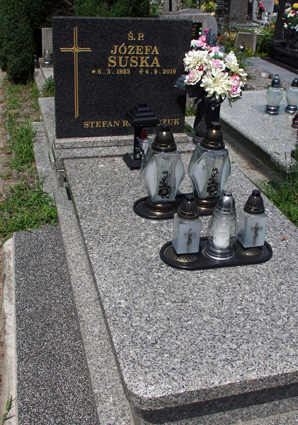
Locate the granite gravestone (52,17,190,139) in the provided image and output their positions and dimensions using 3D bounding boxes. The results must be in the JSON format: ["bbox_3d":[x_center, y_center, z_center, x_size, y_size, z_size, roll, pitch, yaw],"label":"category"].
[{"bbox_3d":[-0.150,-0.764,2.751,0.771,0.642,0.080,-5,26,-15],"label":"granite gravestone"}]

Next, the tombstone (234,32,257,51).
[{"bbox_3d":[2.054,-3.615,10.184,0.460,0.420,0.150,7,26,9],"label":"tombstone"}]

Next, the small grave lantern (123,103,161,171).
[{"bbox_3d":[-0.030,-0.392,2.412,0.145,0.316,0.145,-4,29,-16],"label":"small grave lantern"}]

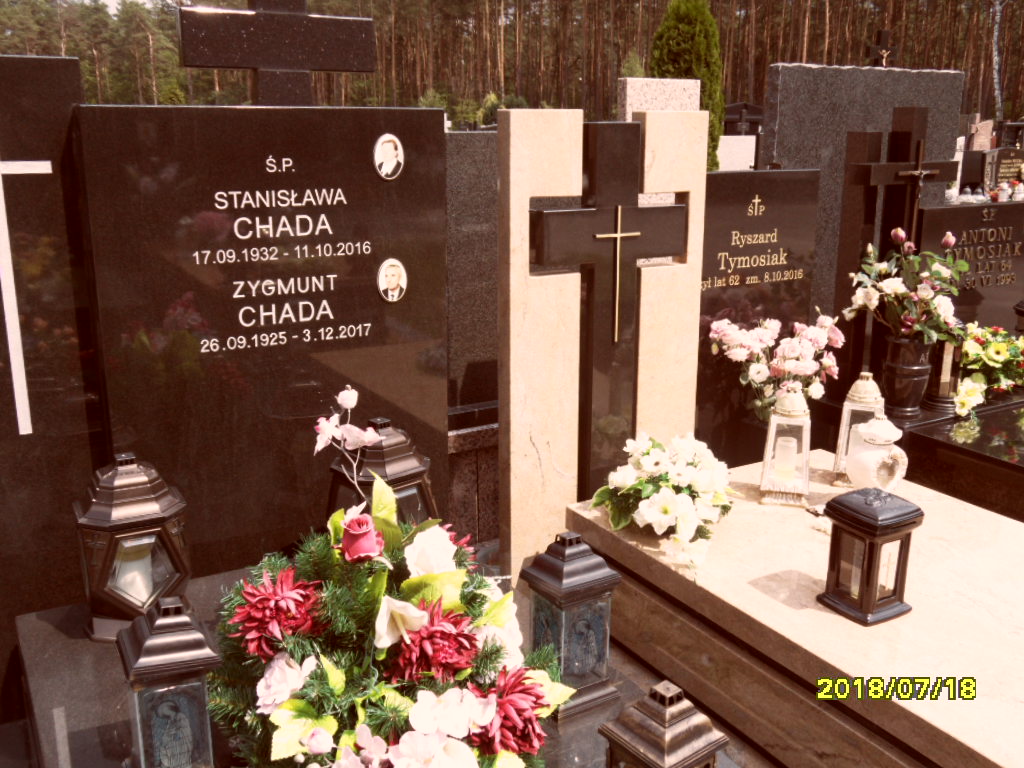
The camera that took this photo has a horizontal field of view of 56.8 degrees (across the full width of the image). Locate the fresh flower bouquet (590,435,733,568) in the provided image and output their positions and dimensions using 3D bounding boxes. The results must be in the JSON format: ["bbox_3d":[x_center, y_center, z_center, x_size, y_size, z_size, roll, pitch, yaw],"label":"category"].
[{"bbox_3d":[0.425,0.278,2.508,0.260,0.215,0.310,-8,16,-28],"label":"fresh flower bouquet"}]

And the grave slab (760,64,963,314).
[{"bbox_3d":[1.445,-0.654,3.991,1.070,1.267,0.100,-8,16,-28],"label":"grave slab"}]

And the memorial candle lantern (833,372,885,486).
[{"bbox_3d":[1.039,0.123,2.815,0.130,0.350,0.130,6,16,25],"label":"memorial candle lantern"}]

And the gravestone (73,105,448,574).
[{"bbox_3d":[-0.553,-0.105,2.340,0.834,1.106,0.080,-8,16,-28],"label":"gravestone"}]

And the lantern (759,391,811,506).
[{"bbox_3d":[0.806,0.174,2.757,0.131,0.341,0.131,4,16,14],"label":"lantern"}]

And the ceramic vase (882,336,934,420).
[{"bbox_3d":[1.411,-0.016,3.369,0.160,0.245,0.160,-8,16,-28],"label":"ceramic vase"}]

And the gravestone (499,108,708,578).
[{"bbox_3d":[0.282,-0.104,2.826,0.687,1.371,0.098,-9,18,-30],"label":"gravestone"}]

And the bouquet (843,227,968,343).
[{"bbox_3d":[1.459,-0.364,3.496,0.435,0.408,0.392,-9,18,-30],"label":"bouquet"}]

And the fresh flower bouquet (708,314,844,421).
[{"bbox_3d":[0.835,-0.039,2.986,0.320,0.250,0.240,-8,16,-28],"label":"fresh flower bouquet"}]

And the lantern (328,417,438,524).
[{"bbox_3d":[-0.321,0.265,2.348,0.228,0.378,0.226,15,21,43],"label":"lantern"}]

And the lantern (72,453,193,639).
[{"bbox_3d":[-0.836,0.333,2.094,0.226,0.378,0.228,-8,17,-27],"label":"lantern"}]

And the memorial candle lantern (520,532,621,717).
[{"bbox_3d":[0.112,0.430,1.789,0.148,0.336,0.148,-8,16,-28],"label":"memorial candle lantern"}]

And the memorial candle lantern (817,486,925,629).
[{"bbox_3d":[0.811,0.370,2.145,0.154,0.284,0.152,-9,18,-30],"label":"memorial candle lantern"}]

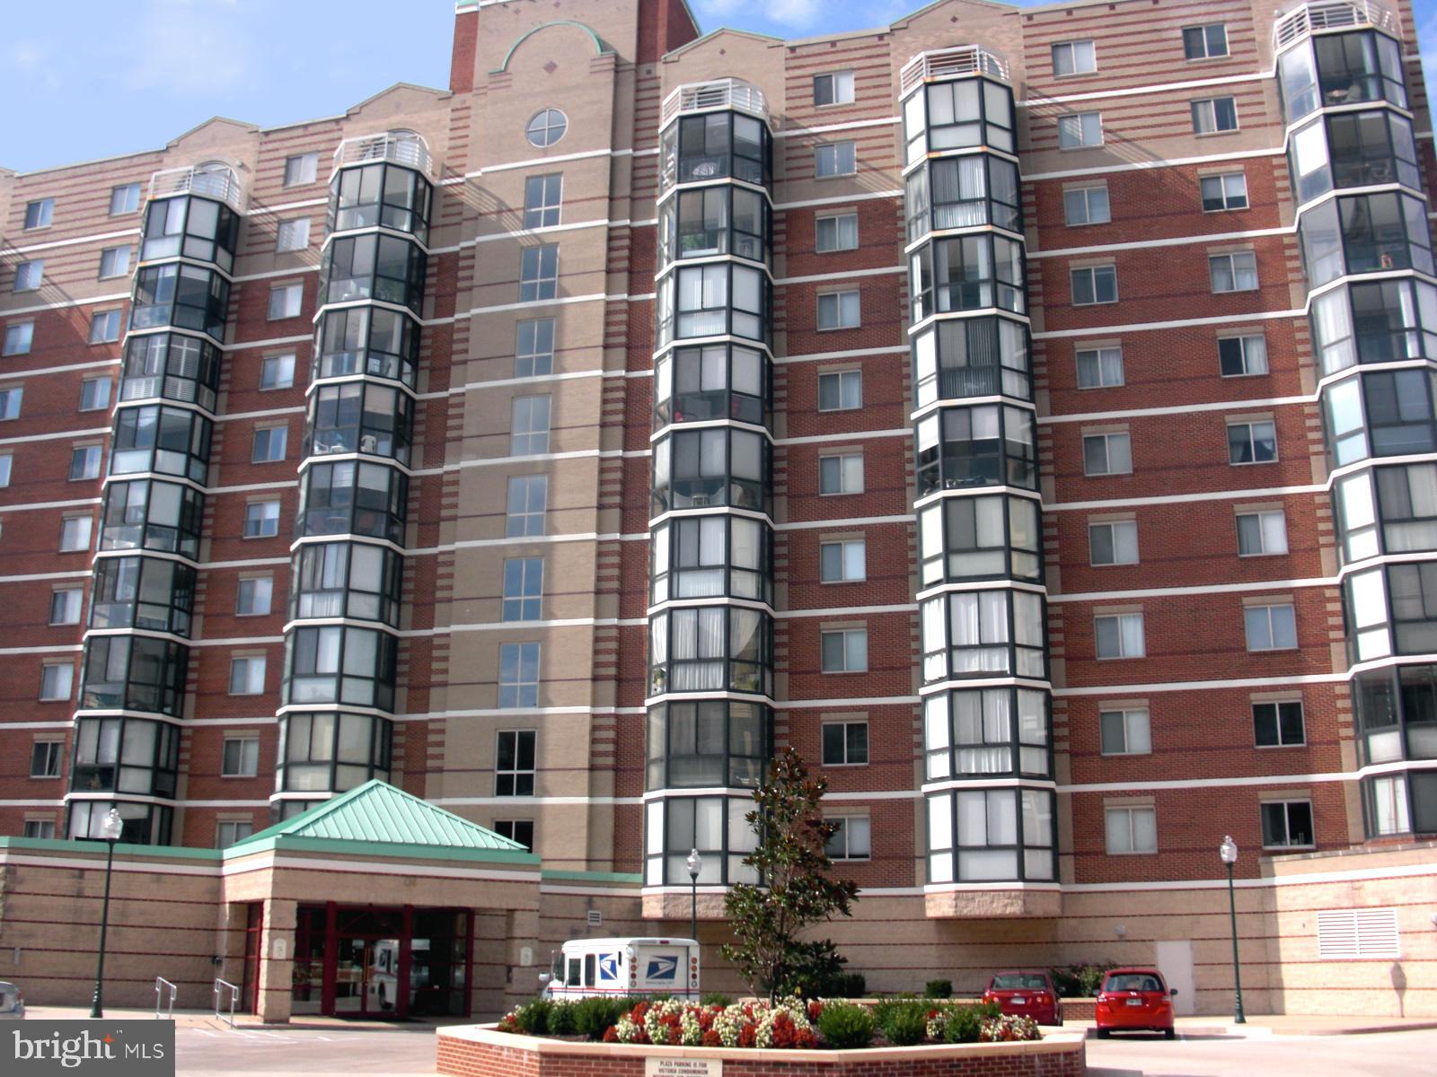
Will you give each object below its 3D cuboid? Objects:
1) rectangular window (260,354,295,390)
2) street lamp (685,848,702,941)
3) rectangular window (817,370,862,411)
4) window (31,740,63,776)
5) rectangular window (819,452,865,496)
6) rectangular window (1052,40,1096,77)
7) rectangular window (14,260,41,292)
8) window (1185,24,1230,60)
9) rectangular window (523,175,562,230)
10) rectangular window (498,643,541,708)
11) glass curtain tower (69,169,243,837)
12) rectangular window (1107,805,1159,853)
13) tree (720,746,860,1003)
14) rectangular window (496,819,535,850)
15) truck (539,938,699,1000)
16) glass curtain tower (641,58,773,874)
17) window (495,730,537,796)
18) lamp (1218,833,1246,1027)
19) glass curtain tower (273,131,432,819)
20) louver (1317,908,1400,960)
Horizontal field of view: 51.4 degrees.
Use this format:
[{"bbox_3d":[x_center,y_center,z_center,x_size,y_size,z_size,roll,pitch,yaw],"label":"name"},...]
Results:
[{"bbox_3d":[-15.731,-5.939,53.422,1.390,1.290,0.130,-4,-17,15],"label":"rectangular window"},{"bbox_3d":[-0.635,10.201,38.464,0.410,4.436,0.410,-4,-17,15],"label":"street lamp"},{"bbox_3d":[3.774,-4.567,46.268,1.350,1.240,0.140,-4,-17,15],"label":"rectangular window"},{"bbox_3d":[-23.070,7.561,51.355,1.357,1.304,0.120,-4,-17,15],"label":"window"},{"bbox_3d":[3.795,-1.979,46.011,1.365,1.267,0.150,-4,-17,15],"label":"rectangular window"},{"bbox_3d":[11.492,-15.493,48.211,1.340,1.290,0.150,-4,-17,15],"label":"rectangular window"},{"bbox_3d":[-26.865,-10.192,58.103,1.357,1.304,0.120,-4,-17,15],"label":"rectangular window"},{"bbox_3d":[15.424,-15.688,47.218,1.340,1.290,0.150,-4,-17,15],"label":"window"},{"bbox_3d":[-6.082,-11.696,51.898,1.380,2.130,0.130,-4,-17,15],"label":"rectangular window"},{"bbox_3d":[-6.189,4.270,46.566,1.300,2.040,0.150,-4,-17,15],"label":"rectangular window"},{"bbox_3d":[-19.782,-1.061,51.603,3.650,25.800,2.150,-4,-17,15],"label":"glass curtain tower"},{"bbox_3d":[11.319,8.007,41.005,1.367,1.258,0.140,-4,-17,15],"label":"rectangular window"},{"bbox_3d":[0.993,4.845,20.860,1.942,3.972,1.884,-4,-17,15],"label":"tree"},{"bbox_3d":[-6.252,9.557,45.217,1.307,2.029,0.120,-4,-17,15],"label":"rectangular window"},{"bbox_3d":[-2.445,10.422,34.857,1.980,2.150,4.450,12,-20,-33],"label":"truck"},{"bbox_3d":[-0.346,-2.170,46.288,3.820,25.913,2.120,-4,-17,15],"label":"glass curtain tower"},{"bbox_3d":[-6.210,6.904,45.832,1.321,2.057,0.140,-4,-17,15],"label":"window"},{"bbox_3d":[12.172,9.209,35.275,0.420,4.491,0.420,-4,-17,15],"label":"lamp"},{"bbox_3d":[-12.211,-1.482,49.077,3.550,26.000,2.150,-4,-17,15],"label":"glass curtain tower"},{"bbox_3d":[15.683,9.712,36.626,0.120,1.240,2.380,9,-18,-26],"label":"louver"}]

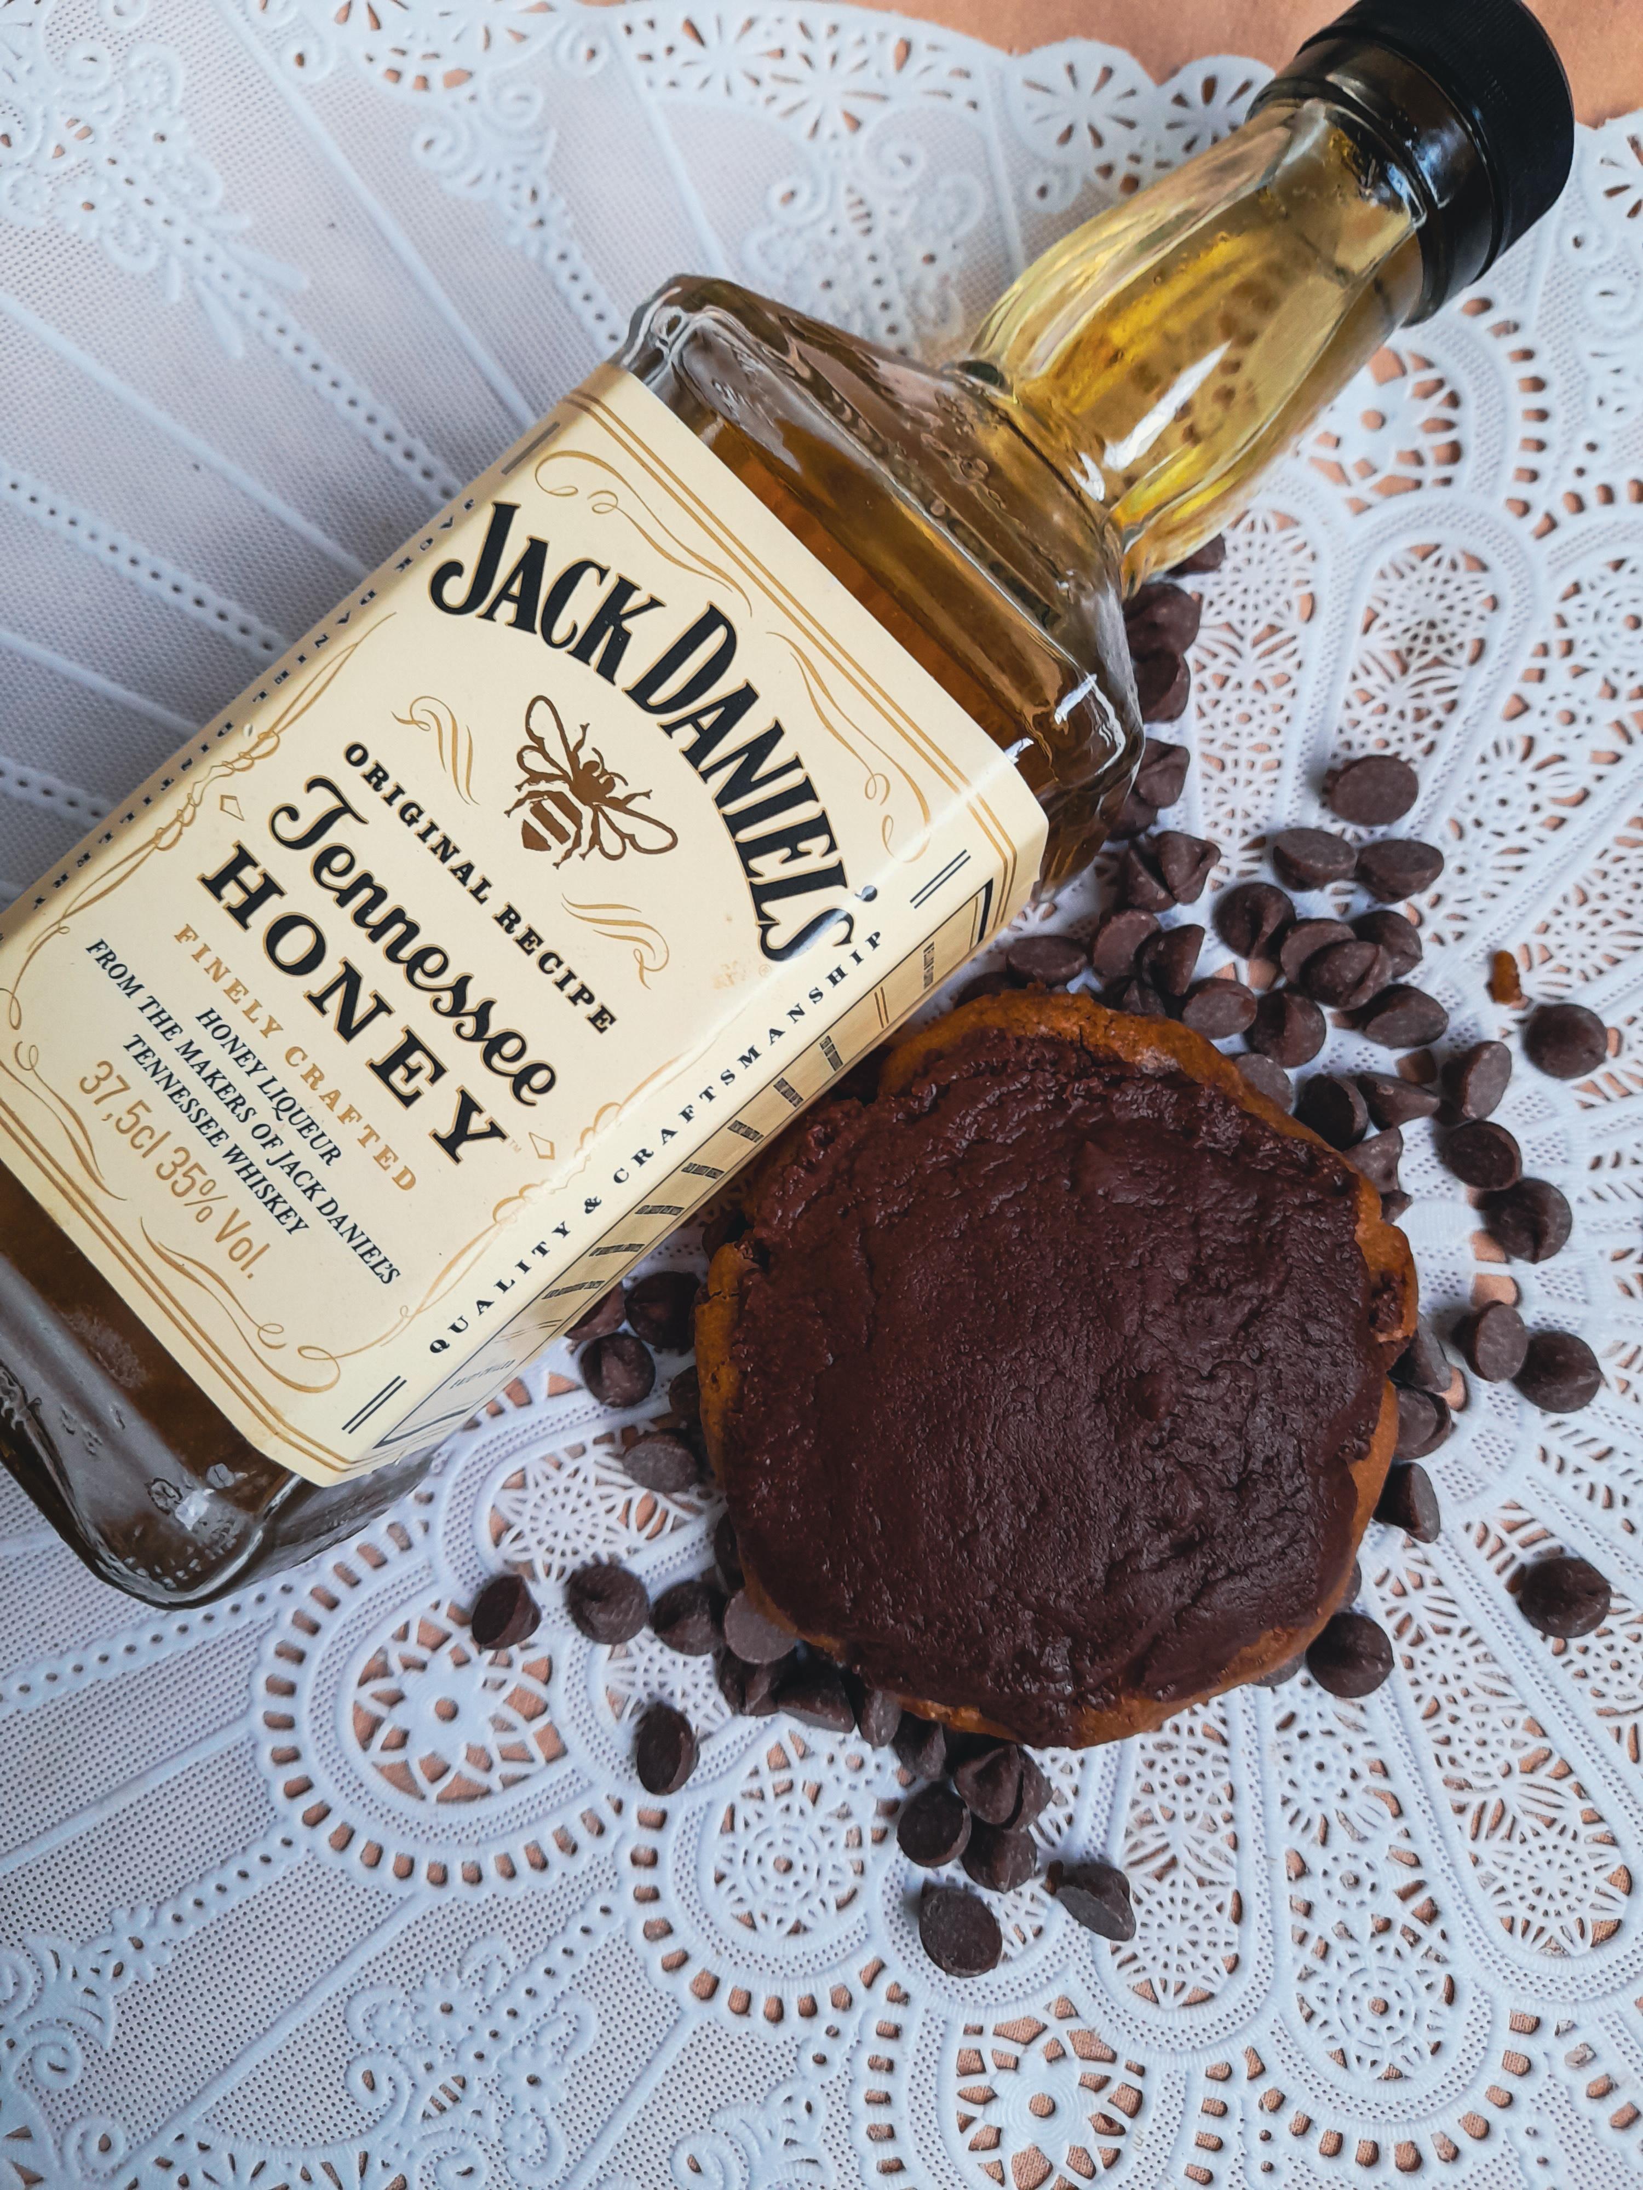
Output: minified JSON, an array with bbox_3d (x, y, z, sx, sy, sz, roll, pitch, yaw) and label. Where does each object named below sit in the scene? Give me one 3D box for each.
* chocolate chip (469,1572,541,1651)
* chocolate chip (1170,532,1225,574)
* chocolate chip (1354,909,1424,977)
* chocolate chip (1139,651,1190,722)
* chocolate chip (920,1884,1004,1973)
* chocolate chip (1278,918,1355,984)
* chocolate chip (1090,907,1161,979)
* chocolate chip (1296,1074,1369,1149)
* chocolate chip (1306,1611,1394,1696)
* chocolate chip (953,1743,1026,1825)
[{"bbox_3d":[-0.039,0.067,0.202,0.006,0.010,0.010,24,49,-30],"label":"chocolate chip"},{"bbox_3d":[0.048,-0.074,0.207,0.010,0.007,0.010,0,86,2],"label":"chocolate chip"},{"bbox_3d":[0.072,-0.019,0.198,0.010,0.007,0.010,0,88,-3],"label":"chocolate chip"},{"bbox_3d":[0.045,-0.051,0.205,0.006,0.010,0.010,29,87,-34],"label":"chocolate chip"},{"bbox_3d":[0.016,0.104,0.195,0.011,0.007,0.011,10,52,-13],"label":"chocolate chip"},{"bbox_3d":[0.062,-0.018,0.201,0.010,0.007,0.010,0,111,0],"label":"chocolate chip"},{"bbox_3d":[0.038,-0.020,0.201,0.010,0.007,0.010,-5,120,-9],"label":"chocolate chip"},{"bbox_3d":[0.066,0.001,0.200,0.007,0.010,0.010,-14,84,-31],"label":"chocolate chip"},{"bbox_3d":[0.066,0.069,0.192,0.011,0.007,0.011,-4,85,-16],"label":"chocolate chip"},{"bbox_3d":[0.020,0.083,0.191,0.007,0.010,0.010,13,86,-19],"label":"chocolate chip"}]

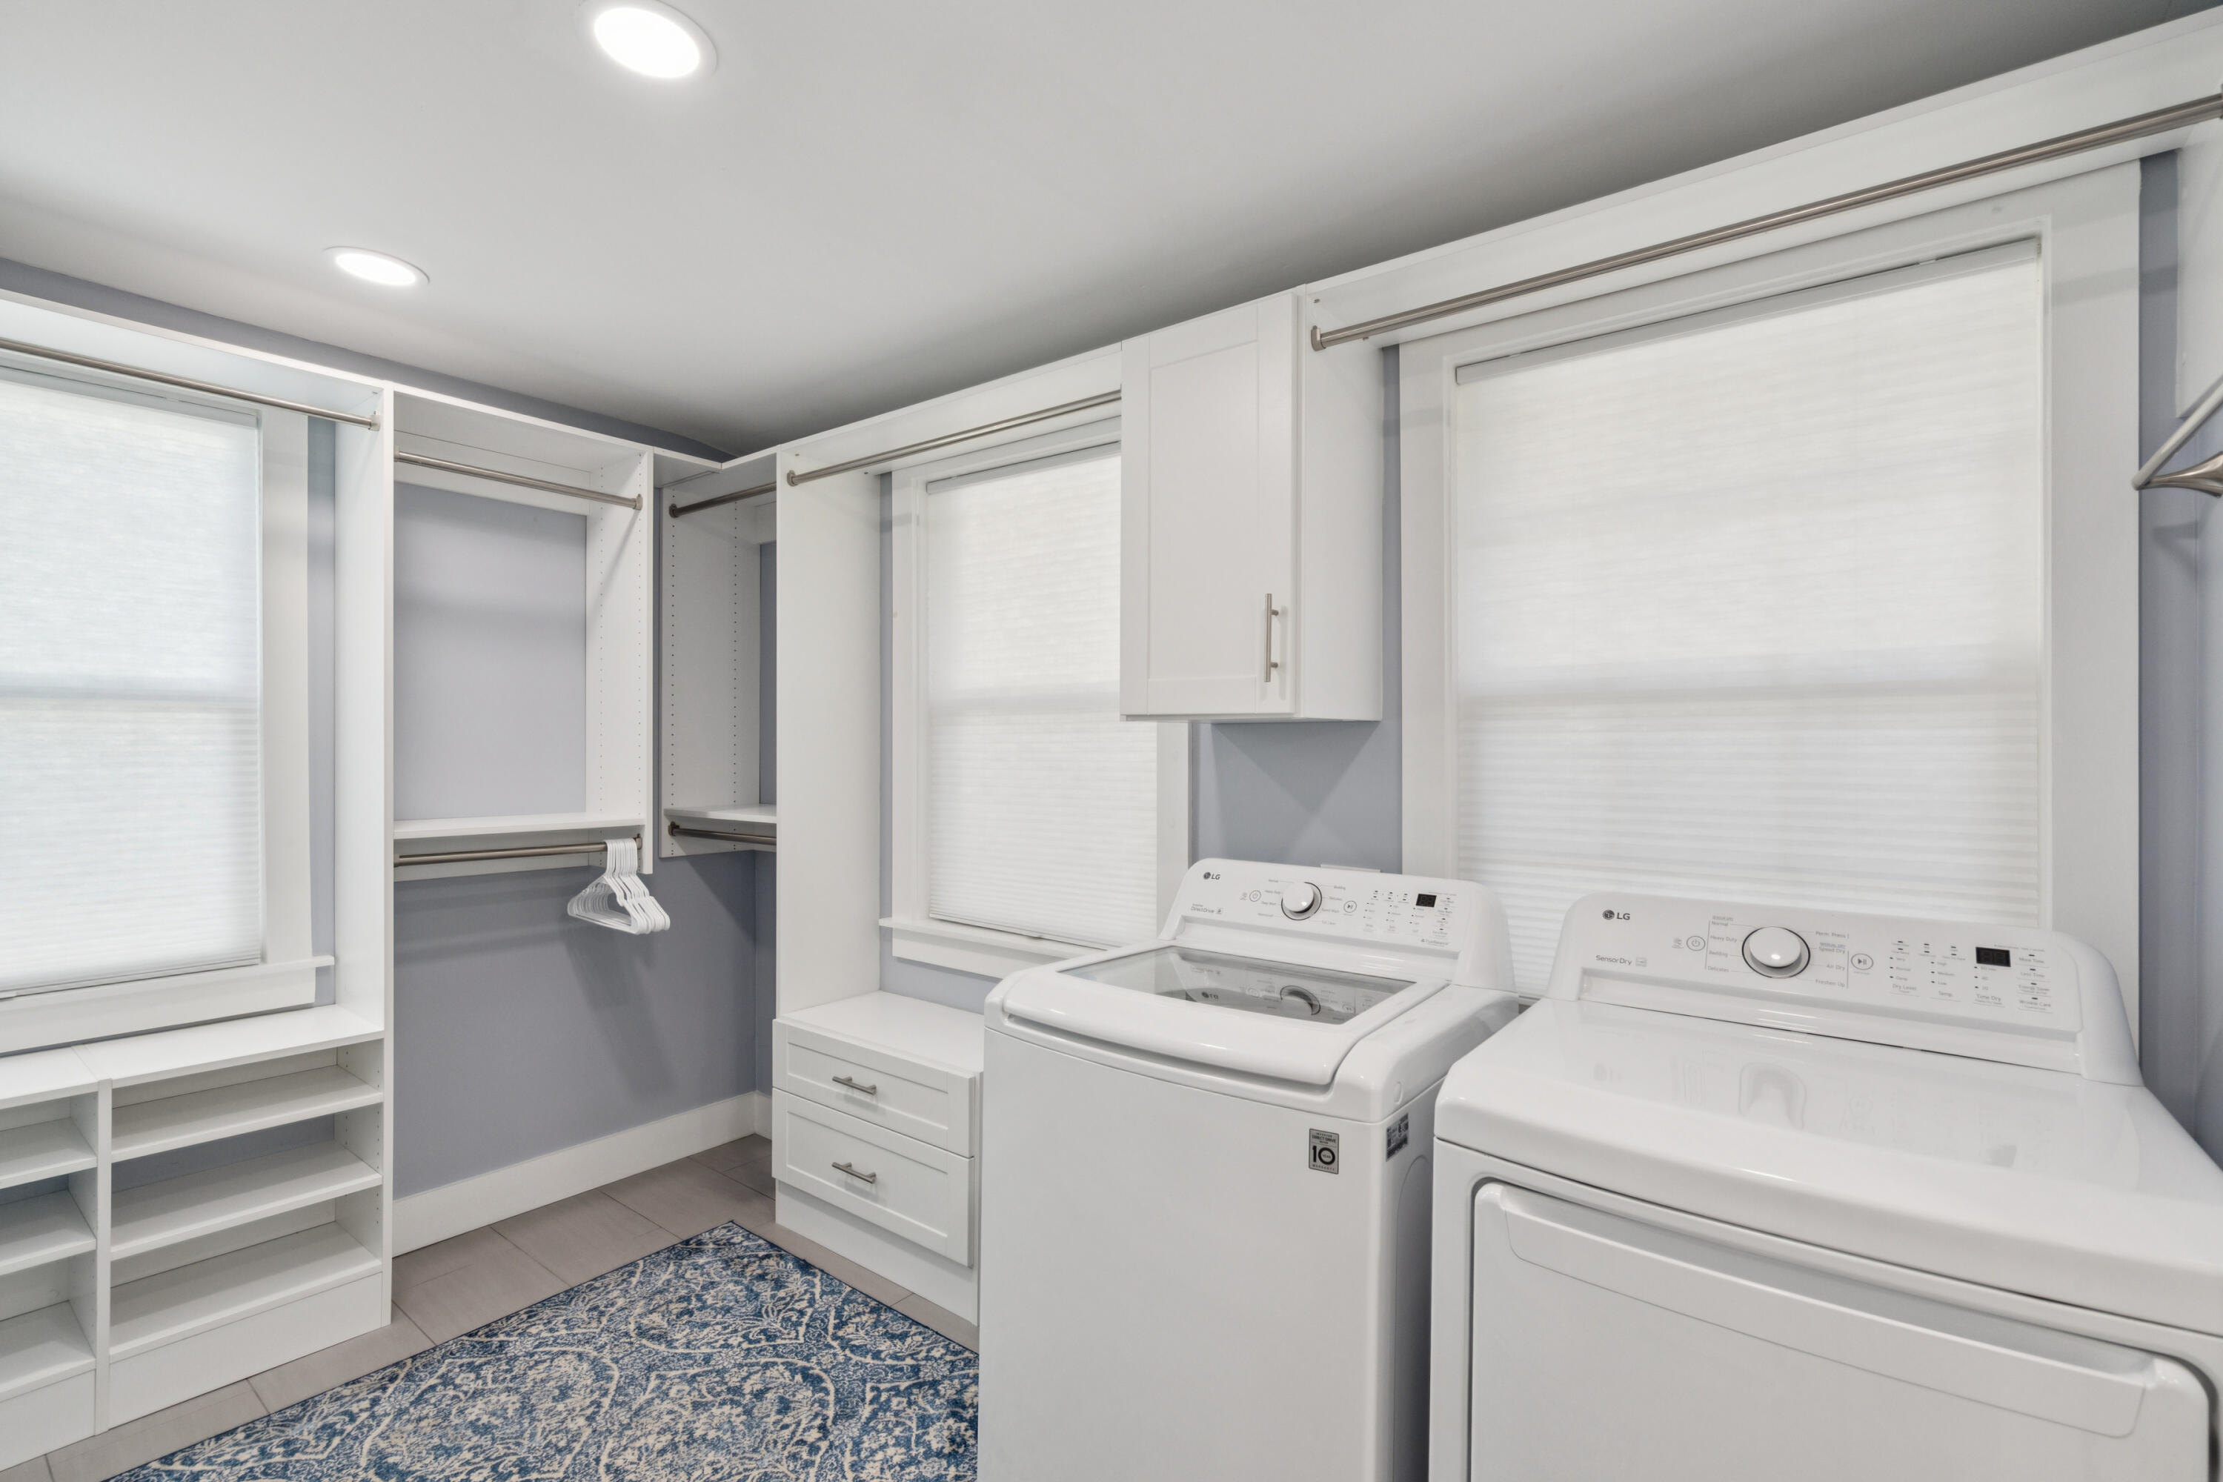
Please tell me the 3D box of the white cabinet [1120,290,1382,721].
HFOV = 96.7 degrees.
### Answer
[{"bbox_3d":[0.289,-0.432,2.034,0.408,0.784,0.385,0,0,37],"label":"white cabinet"}]

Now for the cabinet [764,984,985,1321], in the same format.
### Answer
[{"bbox_3d":[-0.525,1.065,2.659,0.803,0.594,0.385,0,0,37],"label":"cabinet"}]

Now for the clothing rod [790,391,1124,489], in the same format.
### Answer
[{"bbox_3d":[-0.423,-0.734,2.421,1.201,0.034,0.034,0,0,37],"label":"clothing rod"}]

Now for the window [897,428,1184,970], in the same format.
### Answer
[{"bbox_3d":[-0.228,-0.087,2.685,1.080,1.491,0.100,0,0,37],"label":"window"}]

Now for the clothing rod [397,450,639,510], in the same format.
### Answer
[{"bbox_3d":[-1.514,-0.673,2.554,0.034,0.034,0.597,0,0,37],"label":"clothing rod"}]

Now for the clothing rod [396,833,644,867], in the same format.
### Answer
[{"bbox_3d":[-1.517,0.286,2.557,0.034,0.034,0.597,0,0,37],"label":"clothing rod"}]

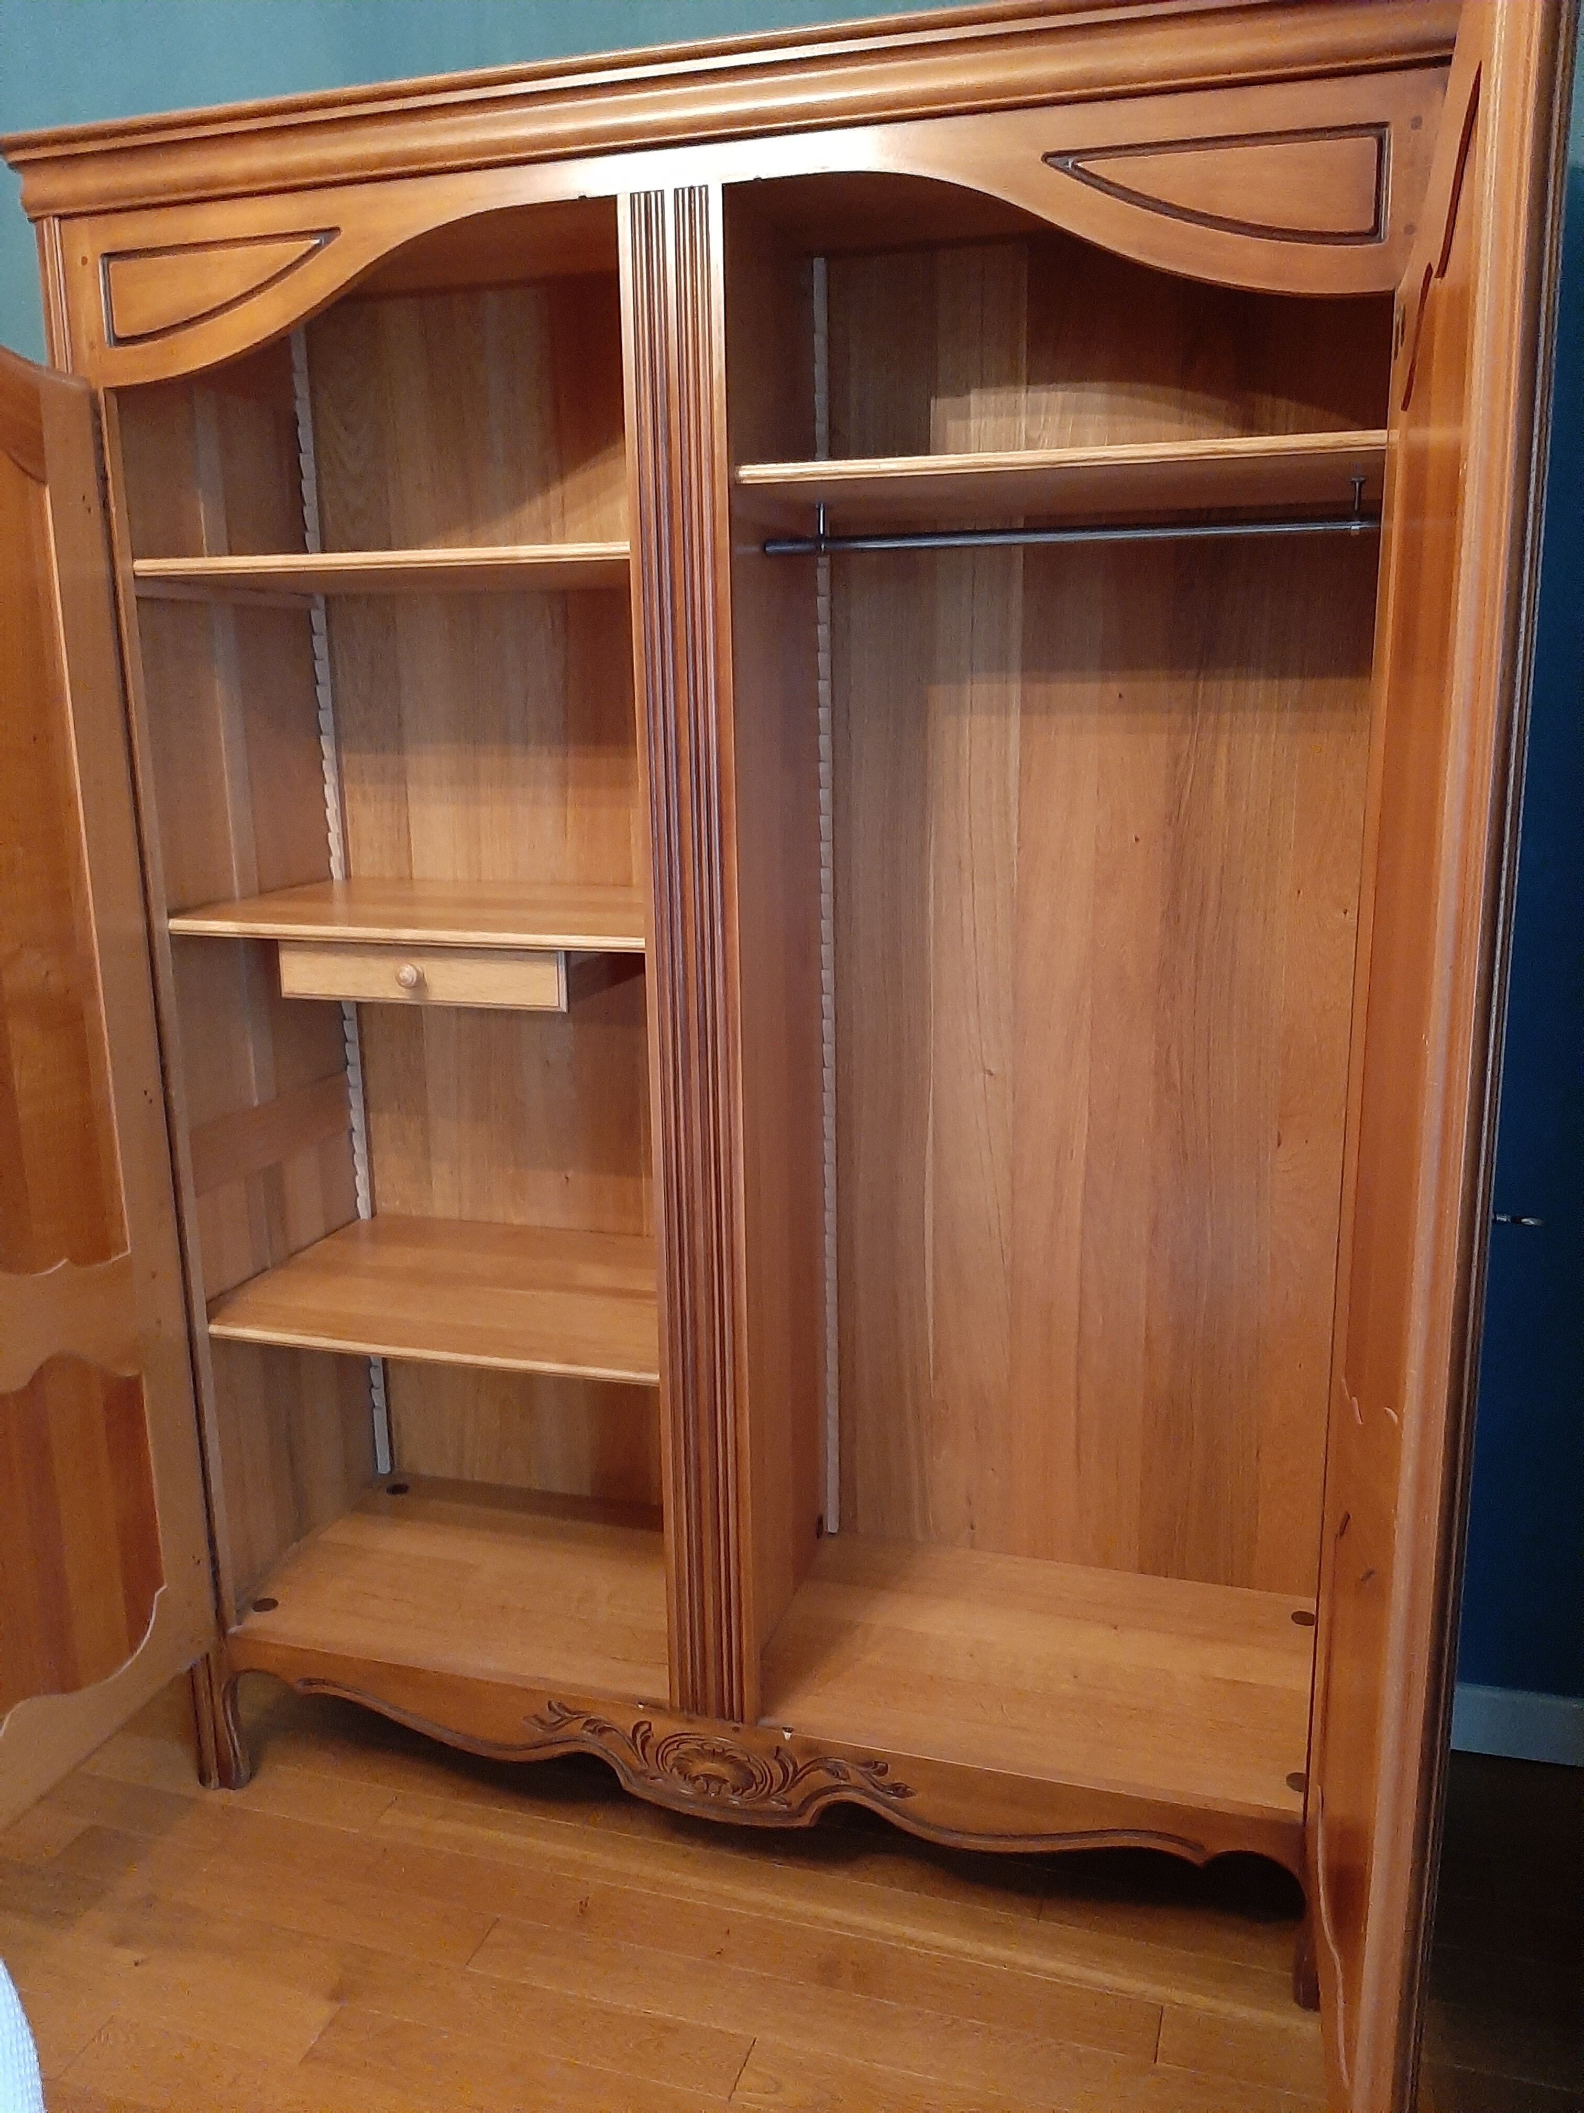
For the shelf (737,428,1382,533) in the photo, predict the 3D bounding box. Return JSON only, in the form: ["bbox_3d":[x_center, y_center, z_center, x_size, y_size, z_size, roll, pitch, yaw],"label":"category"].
[{"bbox_3d":[0.323,-0.658,1.826,0.735,0.019,0.458,3,14,16],"label":"shelf"}]

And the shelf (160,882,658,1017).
[{"bbox_3d":[-0.420,-0.159,2.164,0.735,0.098,0.450,3,14,16],"label":"shelf"}]

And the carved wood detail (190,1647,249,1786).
[{"bbox_3d":[-0.828,0.944,2.317,0.098,0.232,0.066,3,14,16],"label":"carved wood detail"}]

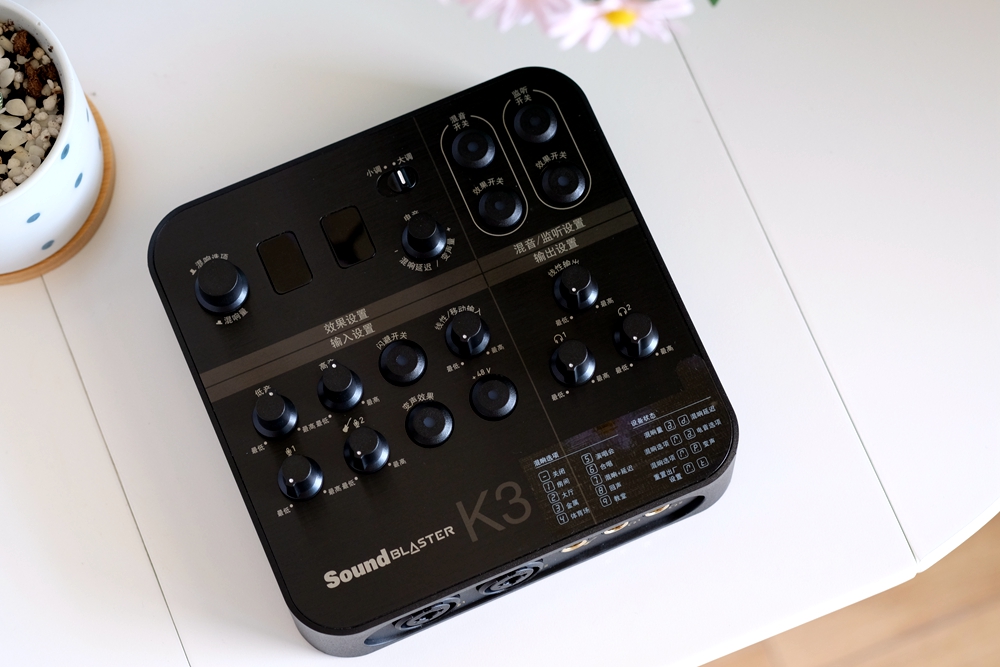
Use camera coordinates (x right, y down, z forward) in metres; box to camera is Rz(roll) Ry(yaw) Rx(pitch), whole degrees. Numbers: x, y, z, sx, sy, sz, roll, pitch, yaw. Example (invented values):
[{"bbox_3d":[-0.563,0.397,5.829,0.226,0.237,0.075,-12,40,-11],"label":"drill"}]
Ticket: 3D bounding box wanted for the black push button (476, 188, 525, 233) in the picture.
[{"bbox_3d":[0.000,-0.042,0.822,0.015,0.004,0.015,0,75,0],"label":"black push button"}]

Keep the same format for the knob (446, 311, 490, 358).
[{"bbox_3d":[-0.010,-0.001,0.806,0.015,0.013,0.015,0,75,0],"label":"knob"}]

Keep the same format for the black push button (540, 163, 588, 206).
[{"bbox_3d":[0.021,-0.050,0.824,0.015,0.004,0.015,0,75,0],"label":"black push button"}]

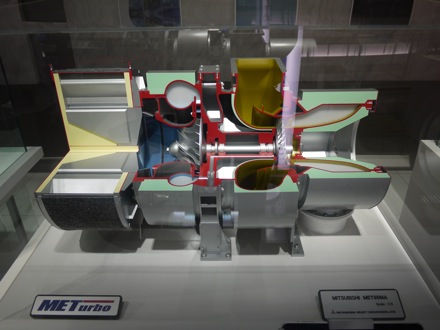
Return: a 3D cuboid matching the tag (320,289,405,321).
[{"bbox_3d":[0.254,0.252,0.641,0.144,0.010,0.051,0,56,-1],"label":"tag"}]

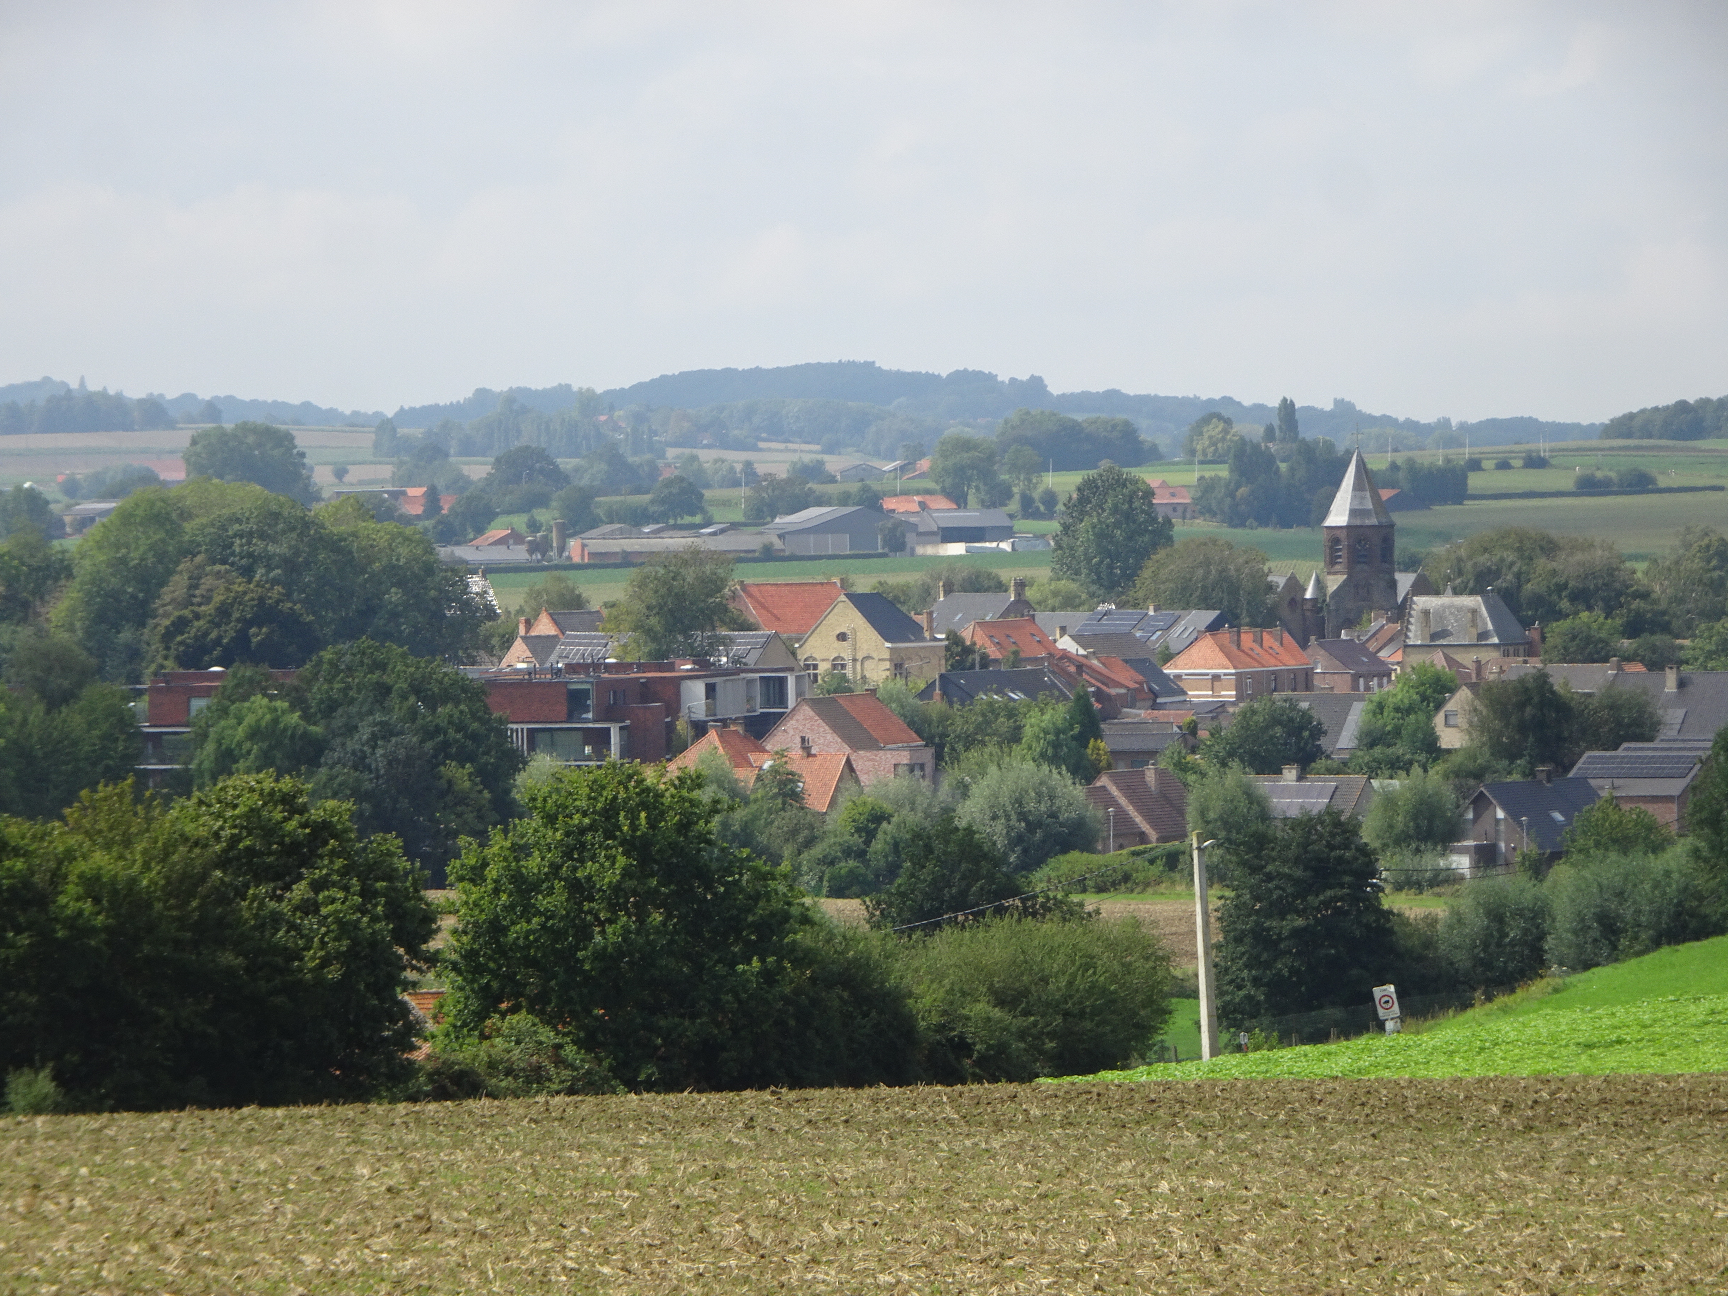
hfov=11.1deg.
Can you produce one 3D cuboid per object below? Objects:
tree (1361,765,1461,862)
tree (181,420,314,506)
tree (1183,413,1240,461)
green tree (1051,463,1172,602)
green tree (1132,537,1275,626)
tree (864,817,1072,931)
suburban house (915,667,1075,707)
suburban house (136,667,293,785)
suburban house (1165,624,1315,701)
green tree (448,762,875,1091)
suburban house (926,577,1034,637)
[{"bbox_3d":[36.041,11.187,585.069,6.500,7.000,6.200,0,1,0],"label":"tree"},{"bbox_3d":[-110.292,-31.973,1600.225,24.309,17.500,24.309,-1,1,0],"label":"tree"},{"bbox_3d":[88.025,-53.157,2250.000,14.500,13.000,13.500,-1,1,2],"label":"tree"},{"bbox_3d":[30.606,-12.711,1090.255,14.905,19.800,14.905,-1,1,0],"label":"green tree"},{"bbox_3d":[37.220,-5.810,980.000,16.000,12.950,15.000,-1,1,0],"label":"green tree"},{"bbox_3d":[6.450,14.210,555.000,12.800,7.250,11.500,-1,1,0],"label":"tree"},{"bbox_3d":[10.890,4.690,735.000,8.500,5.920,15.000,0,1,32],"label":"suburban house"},{"bbox_3d":[-51.720,6.960,710.000,12.000,10.360,9.500,0,1,22],"label":"suburban house"},{"bbox_3d":[36.523,3.060,857.000,7.700,9.600,16.000,0,2,29],"label":"suburban house"},{"bbox_3d":[-5.906,8.513,260.000,12.400,10.600,11.500,-1,1,-1],"label":"green tree"},{"bbox_3d":[11.760,-1.710,865.000,10.000,9.590,8.500,0,1,35],"label":"suburban house"}]

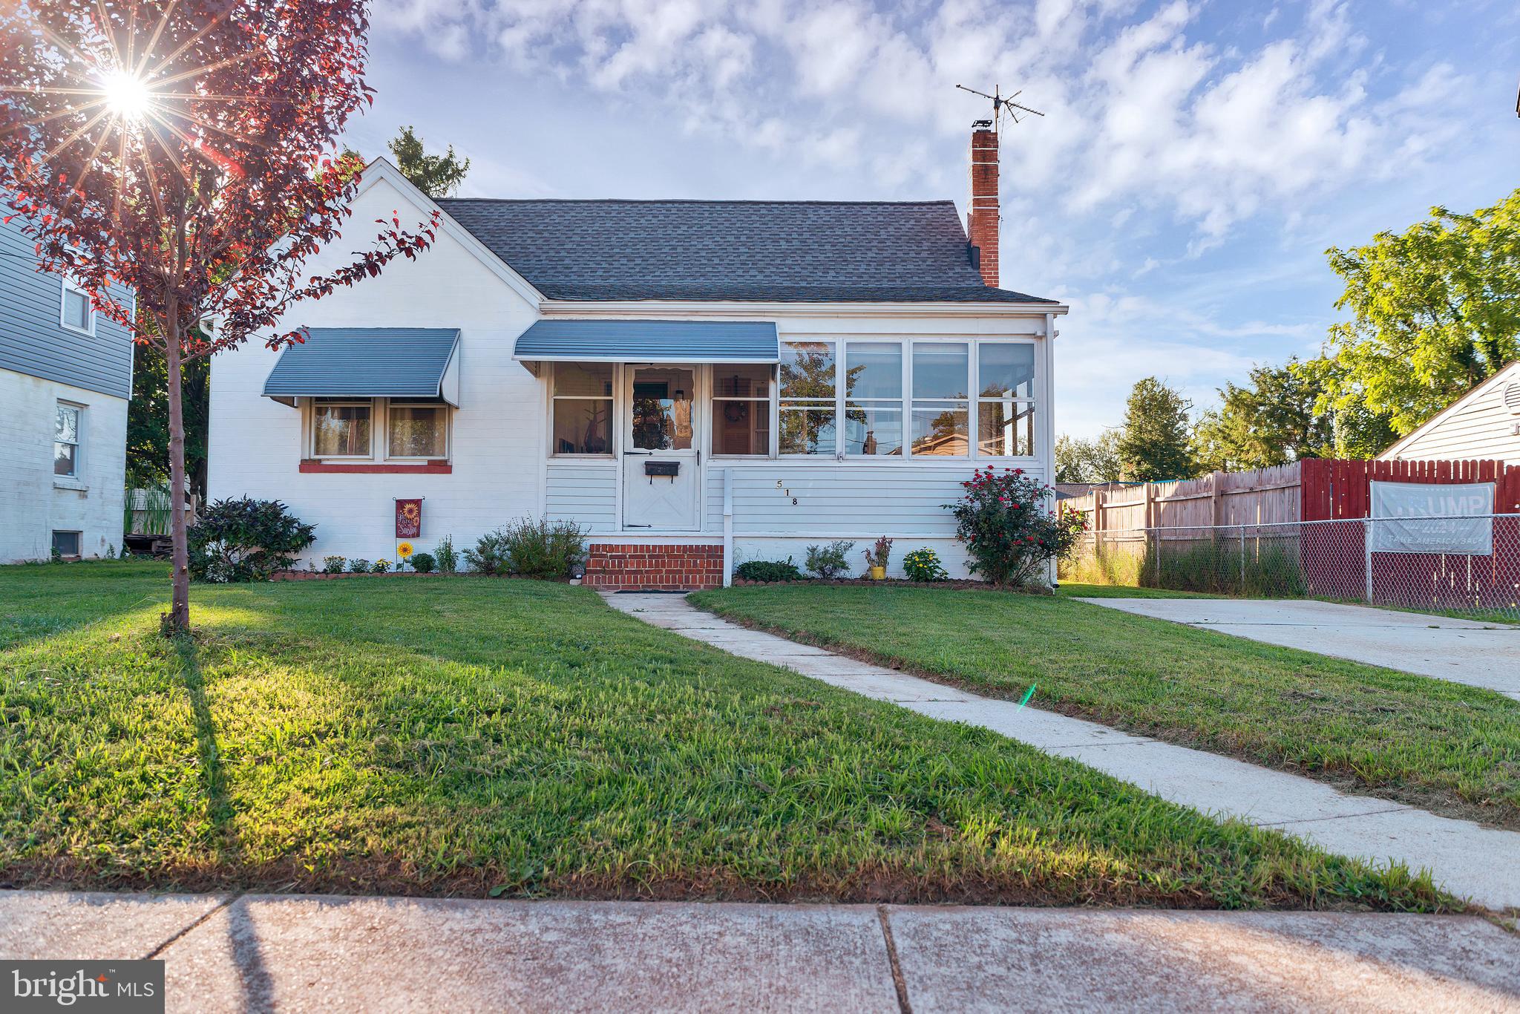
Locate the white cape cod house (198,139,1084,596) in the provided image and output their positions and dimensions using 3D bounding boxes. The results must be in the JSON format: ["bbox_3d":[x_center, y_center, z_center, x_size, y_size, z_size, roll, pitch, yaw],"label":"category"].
[{"bbox_3d":[-1.265,-2.533,16.547,10.300,7.350,10.700,0,-3,0],"label":"white cape cod house"}]

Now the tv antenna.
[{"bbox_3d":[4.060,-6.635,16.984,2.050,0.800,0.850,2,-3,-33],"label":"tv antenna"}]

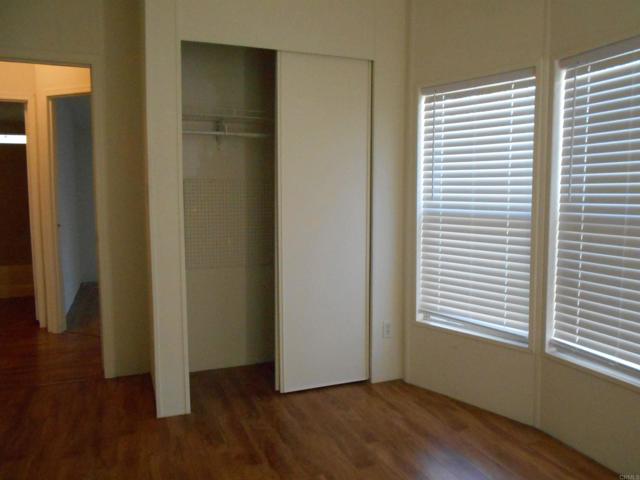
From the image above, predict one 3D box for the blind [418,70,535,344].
[{"bbox_3d":[0.884,-0.182,2.781,0.090,1.460,0.710,-5,7,-43],"label":"blind"}]

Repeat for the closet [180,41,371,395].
[{"bbox_3d":[-0.303,-0.079,3.085,1.130,2.020,0.600,-2,6,-21],"label":"closet"}]

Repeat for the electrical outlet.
[{"bbox_3d":[0.440,0.582,3.108,0.070,0.115,0.015,-2,6,-21],"label":"electrical outlet"}]

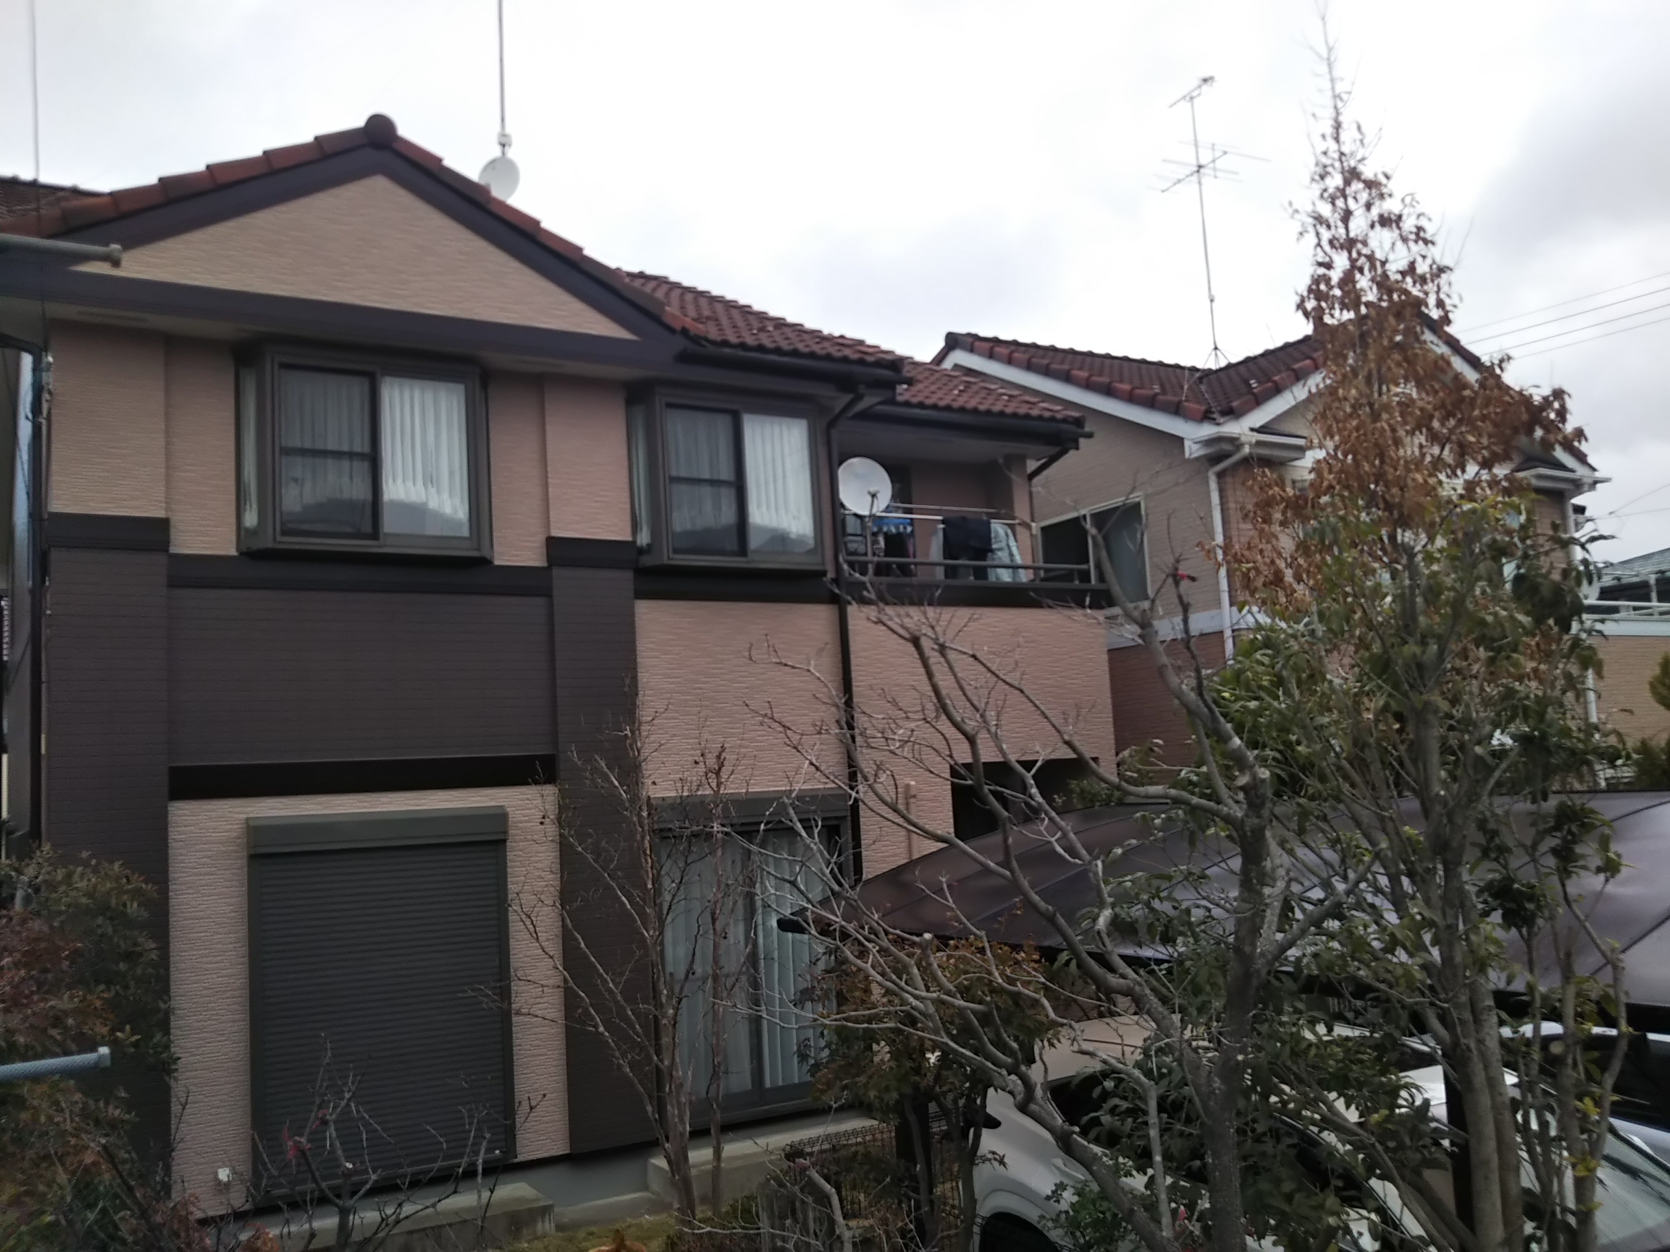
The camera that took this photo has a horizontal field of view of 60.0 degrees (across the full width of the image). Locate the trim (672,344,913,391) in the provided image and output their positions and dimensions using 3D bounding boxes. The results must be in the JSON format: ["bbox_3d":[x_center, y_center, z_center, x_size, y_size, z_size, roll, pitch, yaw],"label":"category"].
[{"bbox_3d":[-0.299,-1.957,11.060,1.950,0.140,0.140,1,-8,-30],"label":"trim"}]

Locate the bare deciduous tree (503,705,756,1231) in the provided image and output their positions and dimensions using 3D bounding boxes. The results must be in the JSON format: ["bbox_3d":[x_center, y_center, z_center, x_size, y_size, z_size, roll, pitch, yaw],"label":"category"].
[{"bbox_3d":[-1.330,2.293,9.609,1.600,3.200,1.400,-2,-6,-7],"label":"bare deciduous tree"}]

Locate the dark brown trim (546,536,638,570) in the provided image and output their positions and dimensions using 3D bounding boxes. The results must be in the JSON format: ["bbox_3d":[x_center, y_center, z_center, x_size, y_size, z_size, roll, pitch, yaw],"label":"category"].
[{"bbox_3d":[-1.756,-0.527,10.516,0.690,0.215,0.090,1,-7,-30],"label":"dark brown trim"}]

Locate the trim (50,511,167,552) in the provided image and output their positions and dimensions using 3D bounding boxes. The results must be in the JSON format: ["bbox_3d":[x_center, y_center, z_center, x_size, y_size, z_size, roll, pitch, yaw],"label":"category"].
[{"bbox_3d":[-4.454,-0.580,8.887,0.685,0.215,0.090,1,-8,-30],"label":"trim"}]

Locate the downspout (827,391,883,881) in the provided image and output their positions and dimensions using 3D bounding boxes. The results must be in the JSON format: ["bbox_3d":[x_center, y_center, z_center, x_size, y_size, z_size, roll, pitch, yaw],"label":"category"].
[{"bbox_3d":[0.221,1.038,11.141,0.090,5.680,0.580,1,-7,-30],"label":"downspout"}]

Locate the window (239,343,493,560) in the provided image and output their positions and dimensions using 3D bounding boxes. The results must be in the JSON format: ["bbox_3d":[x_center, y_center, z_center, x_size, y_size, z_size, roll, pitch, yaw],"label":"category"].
[{"bbox_3d":[-3.096,-1.150,9.744,1.675,1.380,0.280,1,-7,-30],"label":"window"}]

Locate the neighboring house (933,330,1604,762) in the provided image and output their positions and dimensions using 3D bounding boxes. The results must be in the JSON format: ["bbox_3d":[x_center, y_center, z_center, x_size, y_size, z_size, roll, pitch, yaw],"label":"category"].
[{"bbox_3d":[4.092,0.546,18.132,5.850,8.000,8.700,1,-7,-30],"label":"neighboring house"}]

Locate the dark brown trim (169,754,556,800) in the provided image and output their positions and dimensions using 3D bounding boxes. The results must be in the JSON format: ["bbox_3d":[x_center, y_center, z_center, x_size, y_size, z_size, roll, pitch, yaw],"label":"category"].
[{"bbox_3d":[-3.010,0.983,9.494,2.477,0.208,0.080,1,-8,-30],"label":"dark brown trim"}]

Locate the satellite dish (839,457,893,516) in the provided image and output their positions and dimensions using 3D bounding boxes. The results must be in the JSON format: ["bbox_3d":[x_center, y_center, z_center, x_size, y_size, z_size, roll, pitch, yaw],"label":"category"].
[{"bbox_3d":[0.243,-1.138,11.801,0.480,0.500,0.300,-2,-16,-9],"label":"satellite dish"}]

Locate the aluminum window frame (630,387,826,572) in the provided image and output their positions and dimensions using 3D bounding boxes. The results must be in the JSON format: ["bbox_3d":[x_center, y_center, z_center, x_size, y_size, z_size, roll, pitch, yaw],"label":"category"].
[{"bbox_3d":[-0.752,-1.103,11.044,1.610,1.350,0.280,1,-8,-30],"label":"aluminum window frame"}]

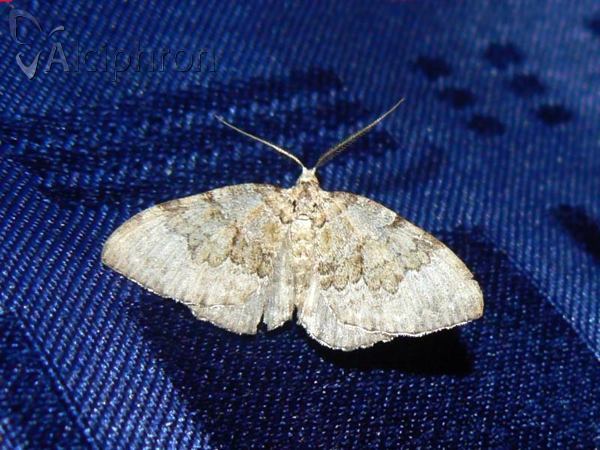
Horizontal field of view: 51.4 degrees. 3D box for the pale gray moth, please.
[{"bbox_3d":[0.000,-0.001,0.046,0.026,0.005,0.021,6,62,0],"label":"pale gray moth"}]

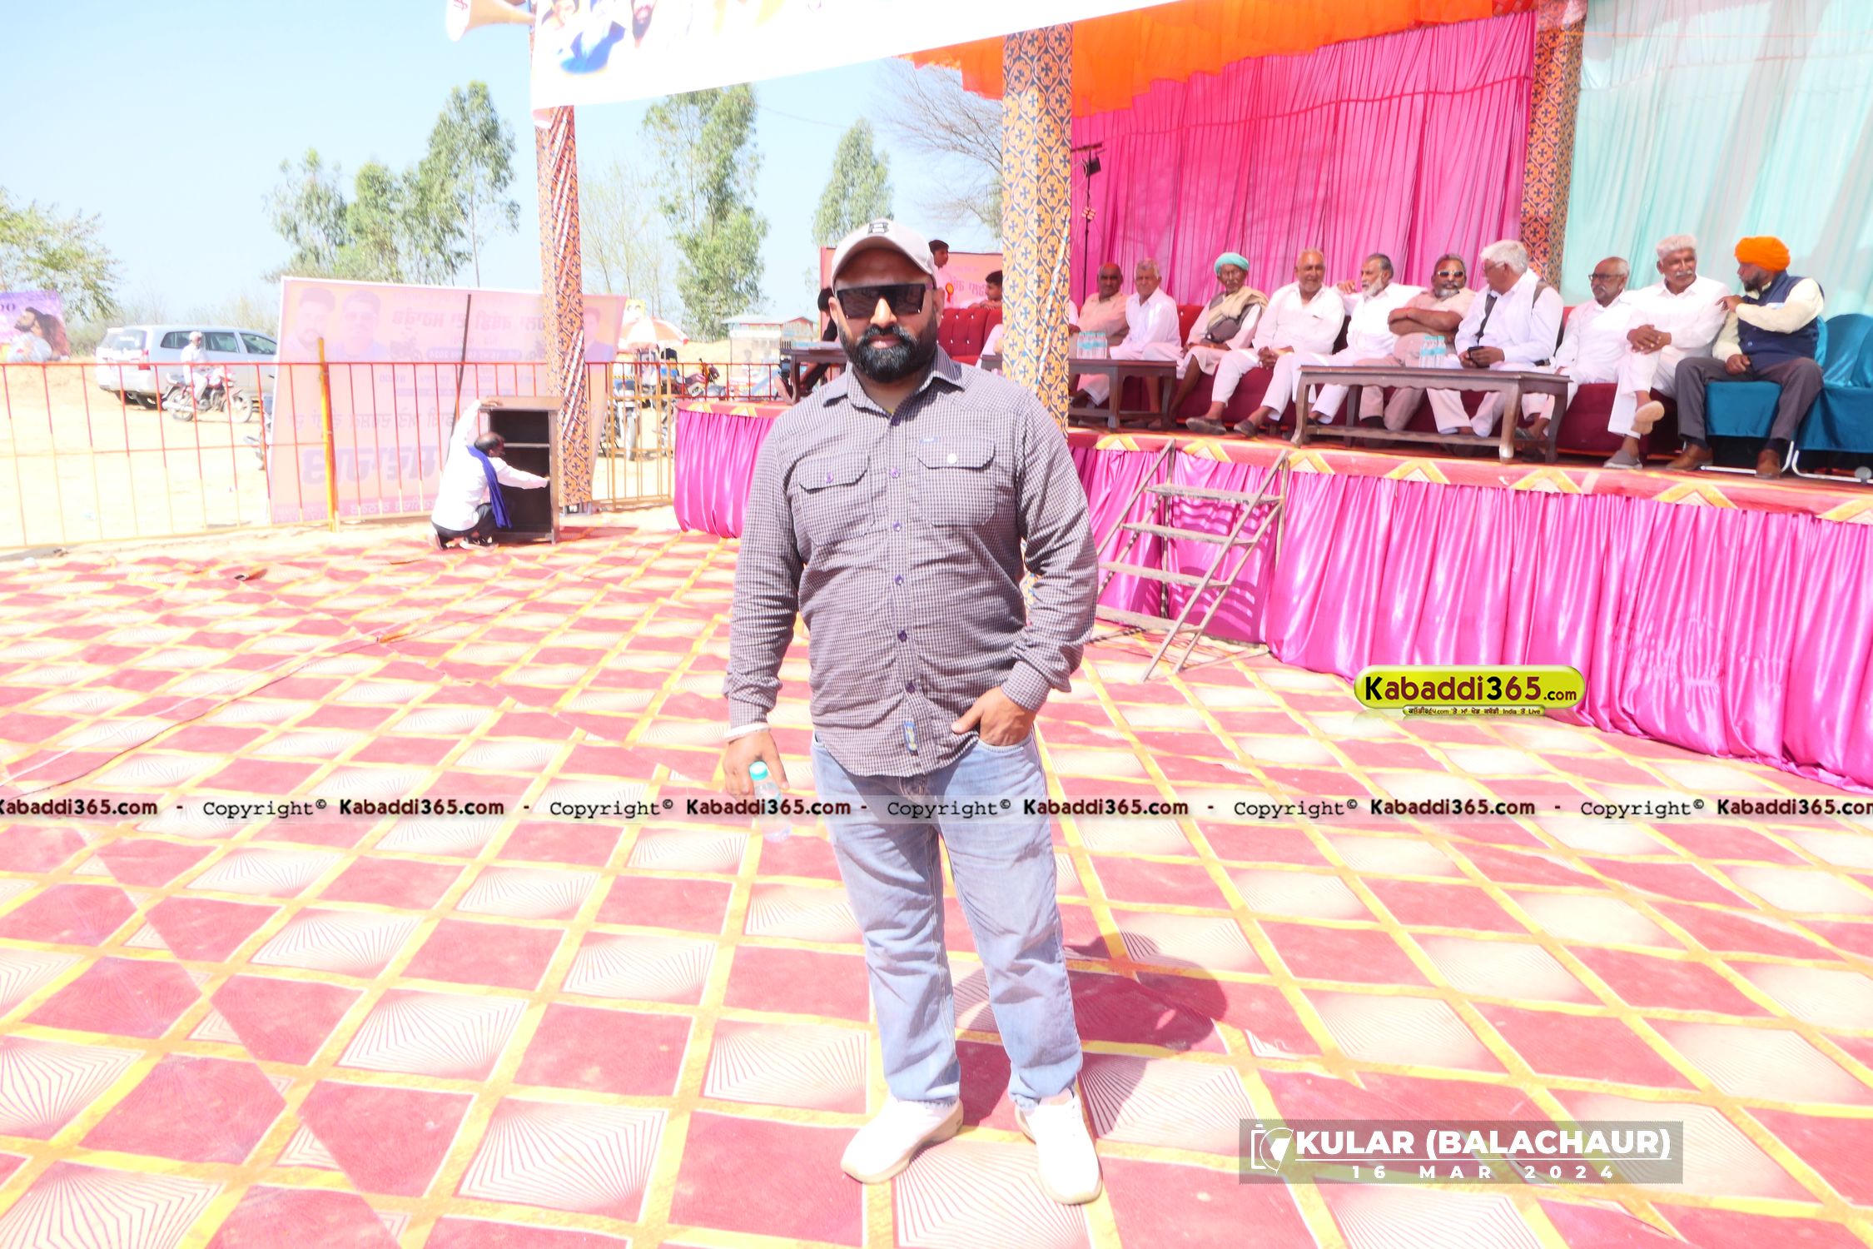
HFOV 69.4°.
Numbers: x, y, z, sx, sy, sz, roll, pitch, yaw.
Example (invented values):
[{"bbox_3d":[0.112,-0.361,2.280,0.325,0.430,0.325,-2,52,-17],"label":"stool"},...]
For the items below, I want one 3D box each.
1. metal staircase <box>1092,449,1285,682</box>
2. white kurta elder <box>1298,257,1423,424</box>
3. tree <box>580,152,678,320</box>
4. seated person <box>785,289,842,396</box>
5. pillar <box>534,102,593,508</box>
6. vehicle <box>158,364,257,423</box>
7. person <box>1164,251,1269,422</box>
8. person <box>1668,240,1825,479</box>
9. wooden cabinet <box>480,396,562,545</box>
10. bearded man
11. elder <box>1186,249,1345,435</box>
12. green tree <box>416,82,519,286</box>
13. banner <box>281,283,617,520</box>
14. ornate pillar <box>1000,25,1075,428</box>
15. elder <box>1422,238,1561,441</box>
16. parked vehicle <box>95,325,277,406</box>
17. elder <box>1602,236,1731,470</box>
[{"bbox_3d":[1.211,-0.395,7.306,1.080,1.130,0.760,-9,15,-41],"label":"metal staircase"},{"bbox_3d":[2.539,-1.660,8.079,0.650,1.100,0.750,11,16,43],"label":"white kurta elder"},{"bbox_3d":[-11.982,-13.827,53.354,4.000,9.100,4.000,1,11,0],"label":"tree"},{"bbox_3d":[-1.044,-2.640,12.612,0.750,1.140,0.550,-9,15,-39],"label":"seated person"},{"bbox_3d":[-3.560,-3.539,12.853,0.290,5.000,0.290,7,13,29],"label":"pillar"},{"bbox_3d":[-14.228,-4.511,26.463,1.980,1.100,0.720,3,12,11],"label":"vehicle"},{"bbox_3d":[1.832,-1.867,8.920,0.750,1.140,0.600,-9,15,-39],"label":"person"},{"bbox_3d":[3.659,-1.268,6.057,0.780,1.130,0.660,-10,15,-42],"label":"person"},{"bbox_3d":[-3.397,-1.284,11.075,0.620,1.190,0.450,-2,12,-11],"label":"wooden cabinet"},{"bbox_3d":[-0.043,0.179,2.557,0.670,1.800,0.420,2,12,6],"label":"bearded man"},{"bbox_3d":[1.977,-1.689,8.070,0.600,1.100,0.880,11,15,40],"label":"elder"},{"bbox_3d":[-16.053,-13.205,46.302,3.800,10.400,3.800,0,12,0],"label":"green tree"},{"bbox_3d":[-4.491,-2.021,12.596,3.040,2.380,0.050,-7,39,-37],"label":"banner"},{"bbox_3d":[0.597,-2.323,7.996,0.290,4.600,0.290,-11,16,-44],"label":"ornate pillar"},{"bbox_3d":[2.971,-1.477,7.198,0.750,1.100,0.580,-8,14,-34],"label":"elder"},{"bbox_3d":[-16.439,-5.883,30.938,1.770,1.760,4.580,5,12,23],"label":"parked vehicle"},{"bbox_3d":[3.441,-1.295,6.367,0.700,1.080,0.580,-11,16,-43],"label":"elder"}]

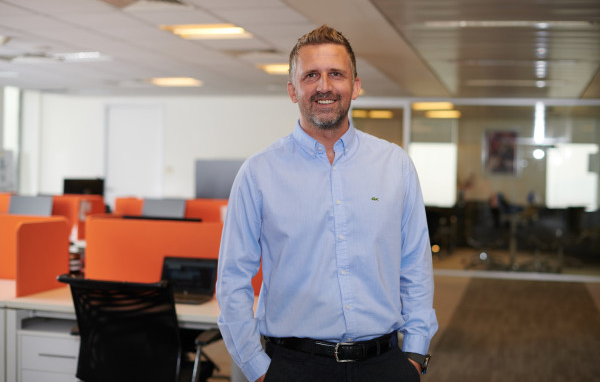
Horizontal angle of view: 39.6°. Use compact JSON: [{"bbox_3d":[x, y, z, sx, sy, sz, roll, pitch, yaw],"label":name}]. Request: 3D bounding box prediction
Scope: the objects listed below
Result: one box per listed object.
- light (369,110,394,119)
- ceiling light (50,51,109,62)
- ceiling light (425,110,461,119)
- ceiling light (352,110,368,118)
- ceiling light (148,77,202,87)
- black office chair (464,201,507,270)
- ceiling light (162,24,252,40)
[{"bbox_3d":[1.455,-1.388,15.060,0.500,0.070,0.550,2,2,15],"label":"light"},{"bbox_3d":[-2.131,-1.303,8.034,0.600,0.070,0.600,2,2,15],"label":"ceiling light"},{"bbox_3d":[2.499,-1.346,14.610,0.580,0.070,0.580,2,2,15],"label":"ceiling light"},{"bbox_3d":[1.060,-1.400,15.093,0.480,0.070,0.550,2,2,15],"label":"ceiling light"},{"bbox_3d":[-1.516,-1.346,10.299,0.600,0.070,0.600,2,2,15],"label":"ceiling light"},{"bbox_3d":[2.835,0.646,12.664,0.600,0.970,0.600,1,2,-25],"label":"black office chair"},{"bbox_3d":[-0.694,-1.219,6.370,0.600,0.070,0.600,2,2,15],"label":"ceiling light"}]

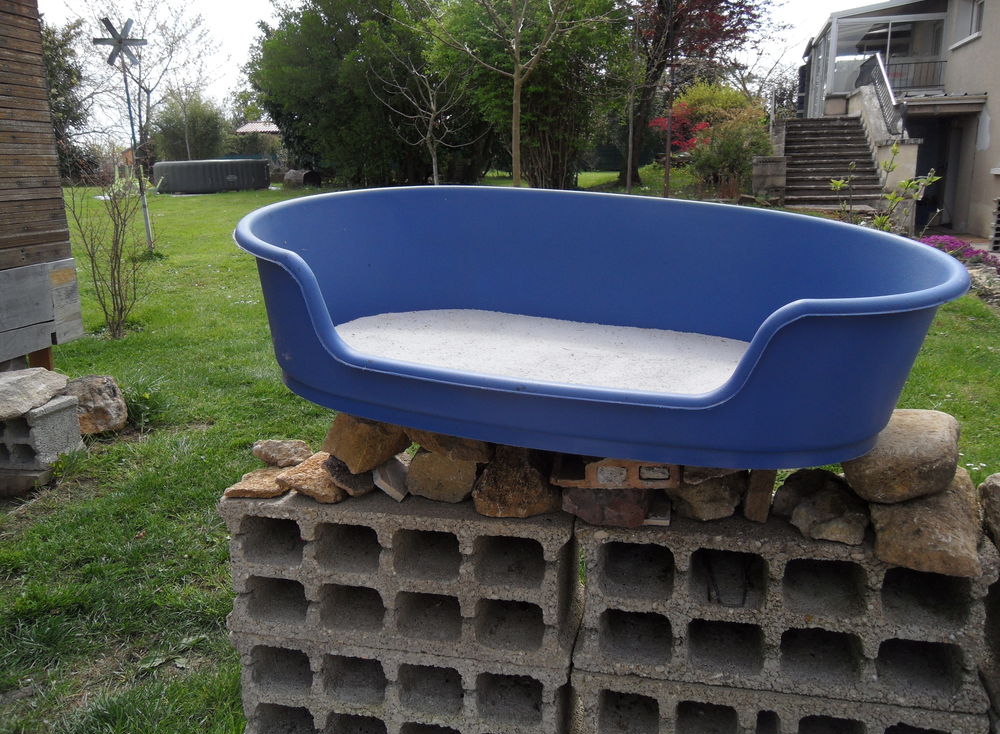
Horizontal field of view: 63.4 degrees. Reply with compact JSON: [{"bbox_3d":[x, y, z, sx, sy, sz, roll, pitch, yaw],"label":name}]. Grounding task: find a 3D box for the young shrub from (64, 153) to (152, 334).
[{"bbox_3d":[-2.357,-0.714,4.870,0.520,1.082,0.500,-7,15,-25],"label":"young shrub"}]

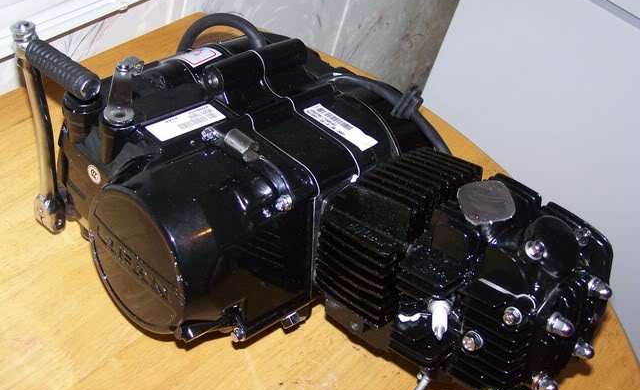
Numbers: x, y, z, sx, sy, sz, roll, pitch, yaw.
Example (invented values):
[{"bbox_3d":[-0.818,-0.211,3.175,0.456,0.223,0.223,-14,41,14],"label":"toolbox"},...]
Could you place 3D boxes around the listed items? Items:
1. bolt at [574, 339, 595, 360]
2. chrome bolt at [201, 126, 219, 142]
[{"bbox_3d":[0.185,0.108,0.659,0.014,0.013,0.013,25,36,36],"label":"bolt"},{"bbox_3d":[-0.081,-0.045,0.691,0.011,0.011,0.009,26,38,37],"label":"chrome bolt"}]

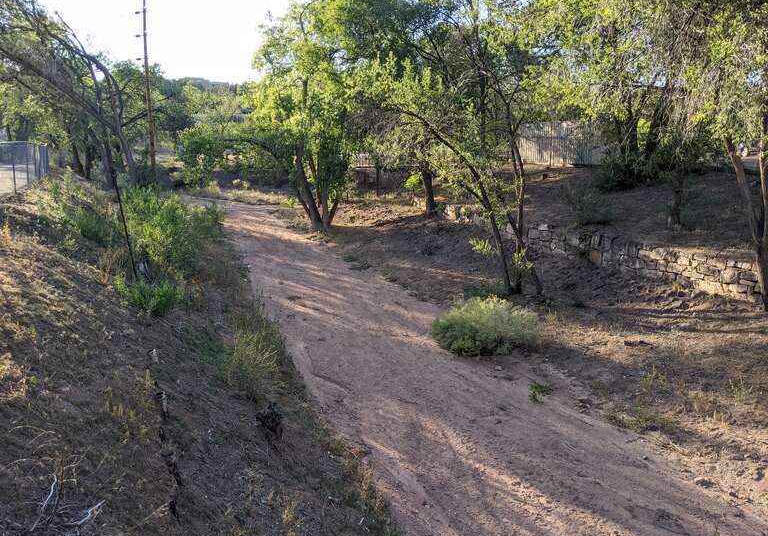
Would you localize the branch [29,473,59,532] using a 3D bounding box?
[{"bbox_3d":[-2.046,1.409,3.600,0.160,0.260,0.250,-6,12,-31],"label":"branch"}]

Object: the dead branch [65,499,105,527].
[{"bbox_3d":[-1.750,1.429,3.500,0.210,0.110,0.160,-6,12,-28],"label":"dead branch"}]

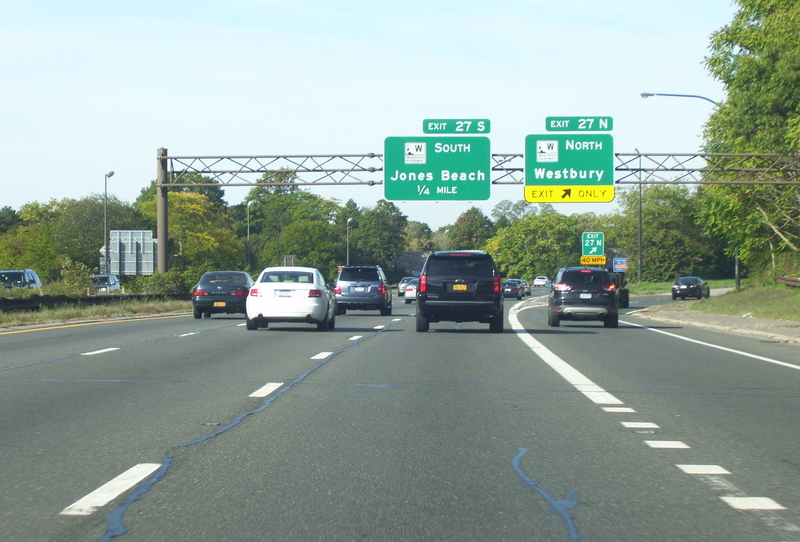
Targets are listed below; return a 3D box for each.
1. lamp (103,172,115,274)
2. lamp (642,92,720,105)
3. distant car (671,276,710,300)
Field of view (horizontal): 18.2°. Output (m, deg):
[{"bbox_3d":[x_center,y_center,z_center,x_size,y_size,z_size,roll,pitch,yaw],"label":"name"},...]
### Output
[{"bbox_3d":[-21.120,-2.622,182.000,0.700,9.200,0.400,0,0,0],"label":"lamp"},{"bbox_3d":[13.355,-3.658,115.000,4.500,9.100,0.300,0,0,0],"label":"lamp"},{"bbox_3d":[17.800,1.050,153.500,1.810,1.450,4.700,0,0,17],"label":"distant car"}]

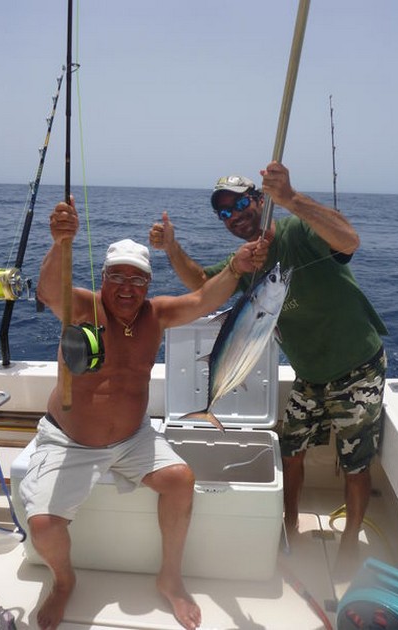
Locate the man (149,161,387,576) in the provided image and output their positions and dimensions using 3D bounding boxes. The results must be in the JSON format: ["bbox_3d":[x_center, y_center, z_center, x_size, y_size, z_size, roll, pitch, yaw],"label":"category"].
[{"bbox_3d":[0.296,0.265,2.135,0.875,1.718,0.577,8,15,25],"label":"man"}]

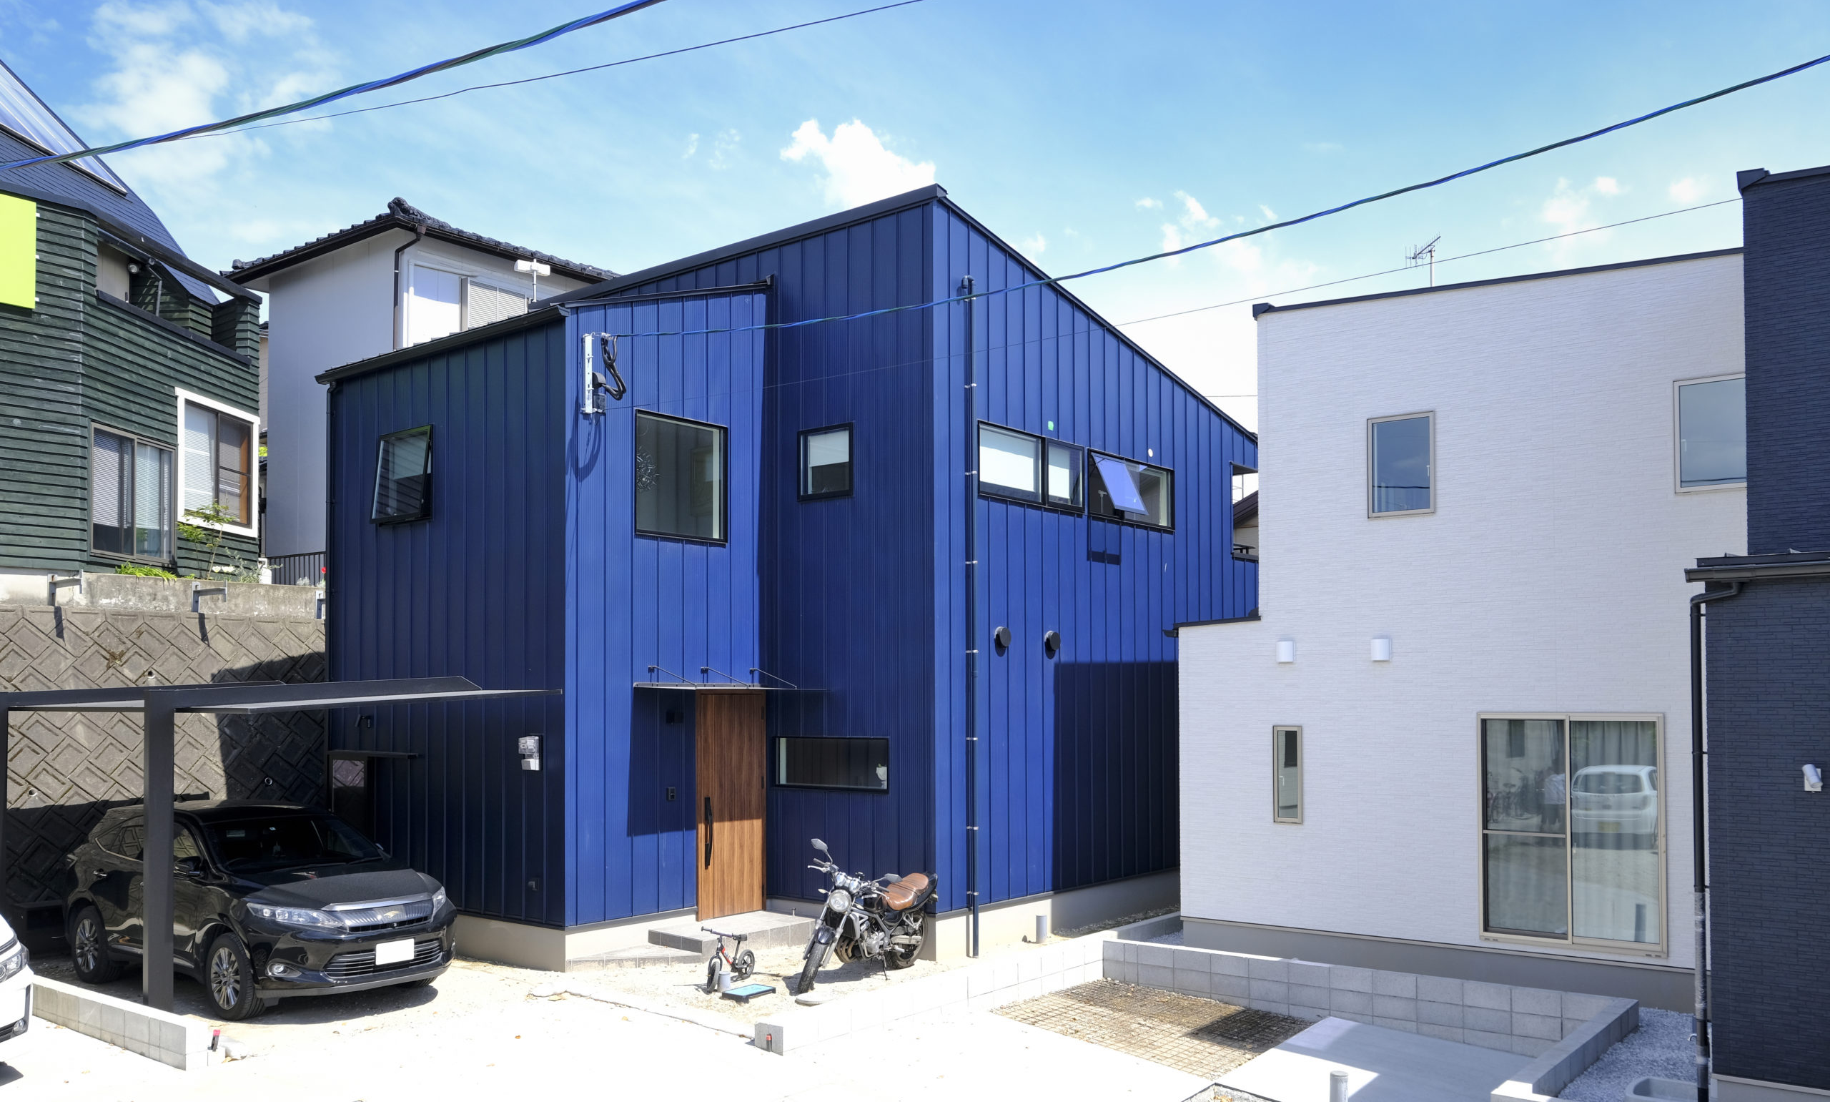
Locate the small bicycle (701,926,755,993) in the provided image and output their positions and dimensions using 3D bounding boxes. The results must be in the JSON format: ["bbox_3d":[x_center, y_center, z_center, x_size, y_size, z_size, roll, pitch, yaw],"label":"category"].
[{"bbox_3d":[-1.680,3.596,12.215,0.420,0.560,0.860,-2,-5,22],"label":"small bicycle"}]

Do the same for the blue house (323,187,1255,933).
[{"bbox_3d":[-0.879,0.431,17.472,6.760,7.240,10.400,-4,-5,39],"label":"blue house"}]

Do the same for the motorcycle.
[{"bbox_3d":[-0.516,3.315,12.519,0.800,1.180,2.050,-3,-5,38],"label":"motorcycle"}]

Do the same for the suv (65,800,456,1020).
[{"bbox_3d":[-6.114,3.139,12.646,4.720,1.690,1.840,-3,-5,37],"label":"suv"}]

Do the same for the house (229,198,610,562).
[{"bbox_3d":[-8.488,-2.091,26.978,5.600,6.800,7.000,-4,-5,39],"label":"house"}]

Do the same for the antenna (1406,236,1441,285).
[{"bbox_3d":[7.516,-4.221,20.124,0.320,0.850,1.050,0,-4,-3],"label":"antenna"}]

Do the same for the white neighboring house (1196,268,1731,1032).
[{"bbox_3d":[7.424,0.997,15.411,6.200,6.660,7.000,-3,-5,39],"label":"white neighboring house"}]

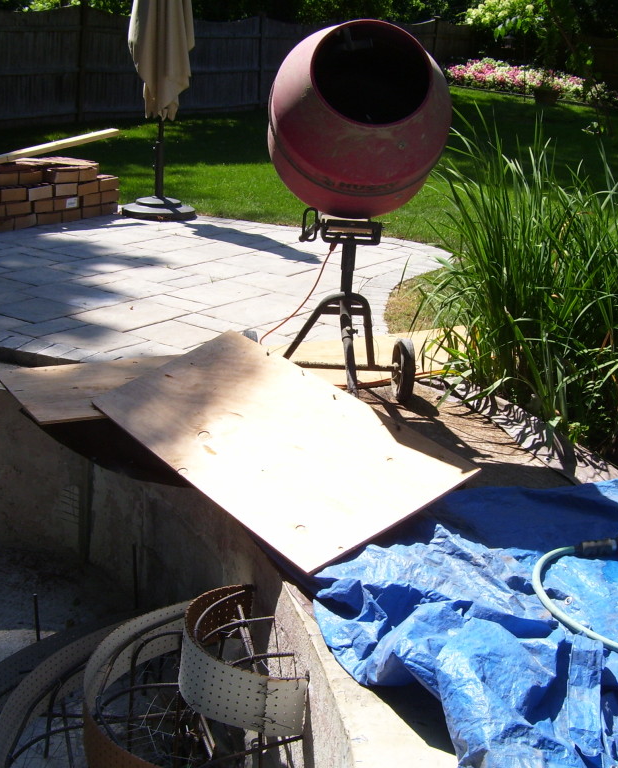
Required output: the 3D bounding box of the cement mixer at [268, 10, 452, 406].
[{"bbox_3d":[0.135,-0.572,3.951,0.680,1.400,0.820,2,18,-3],"label":"cement mixer"}]

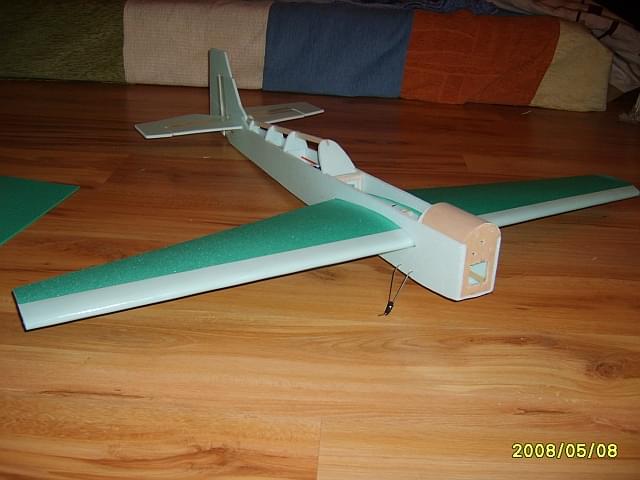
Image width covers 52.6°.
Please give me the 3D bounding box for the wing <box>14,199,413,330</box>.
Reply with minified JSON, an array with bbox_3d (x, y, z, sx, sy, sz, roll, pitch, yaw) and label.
[{"bbox_3d":[-0.145,0.010,0.933,0.546,0.036,0.226,-11,29,-29],"label":"wing"}]

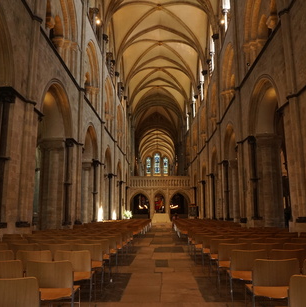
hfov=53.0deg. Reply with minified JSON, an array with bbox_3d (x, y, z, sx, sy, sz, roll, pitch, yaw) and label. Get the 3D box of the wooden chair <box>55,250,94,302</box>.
[{"bbox_3d":[-1.066,1.769,4.327,0.500,0.810,0.530,-1,-12,2],"label":"wooden chair"}]

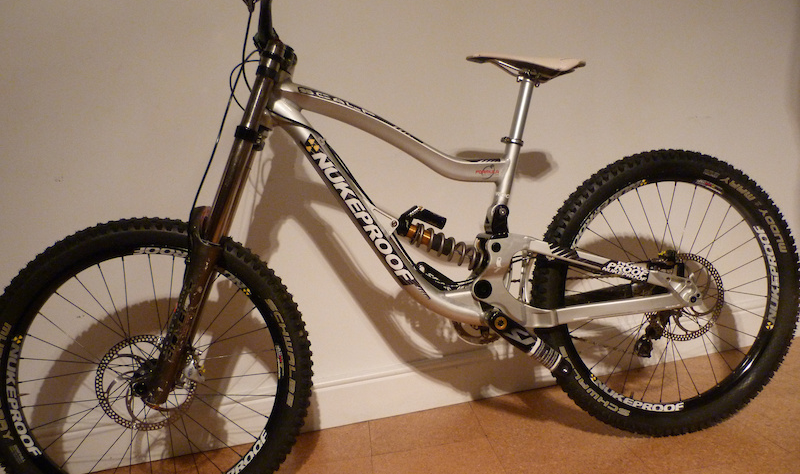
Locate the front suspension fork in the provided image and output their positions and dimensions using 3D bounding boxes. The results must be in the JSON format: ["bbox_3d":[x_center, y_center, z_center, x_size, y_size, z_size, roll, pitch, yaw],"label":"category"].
[{"bbox_3d":[-0.396,-0.042,1.263,0.125,0.800,0.205,17,-1,-9],"label":"front suspension fork"}]

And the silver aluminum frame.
[{"bbox_3d":[0.183,-0.094,1.327,0.920,0.645,0.180,-8,2,-6],"label":"silver aluminum frame"}]

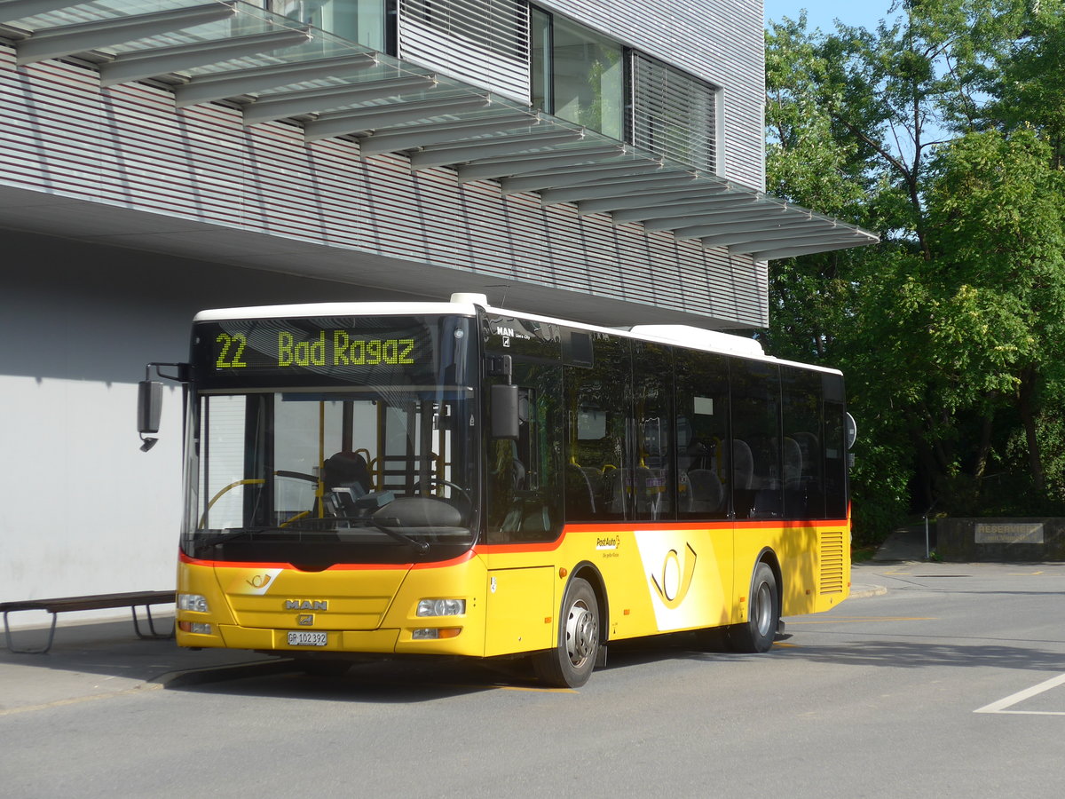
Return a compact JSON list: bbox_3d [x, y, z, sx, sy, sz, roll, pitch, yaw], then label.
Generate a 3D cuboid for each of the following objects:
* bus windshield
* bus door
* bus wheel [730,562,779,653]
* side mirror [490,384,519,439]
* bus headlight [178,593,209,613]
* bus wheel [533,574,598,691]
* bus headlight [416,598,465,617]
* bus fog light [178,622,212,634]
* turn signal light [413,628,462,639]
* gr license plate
[{"bbox_3d":[-1.509,0.307,19.000,2.340,1.800,0.340,-1,-2,22],"label":"bus windshield"},{"bbox_3d":[-0.091,0.776,19.341,0.100,2.130,1.550,-1,-2,22],"label":"bus door"},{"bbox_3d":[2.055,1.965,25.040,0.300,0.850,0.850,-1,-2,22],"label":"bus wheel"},{"bbox_3d":[-0.194,0.088,18.580,0.210,0.385,0.130,-1,-2,22],"label":"side mirror"},{"bbox_3d":[-2.452,1.481,19.232,0.300,0.125,0.180,-1,-2,22],"label":"bus headlight"},{"bbox_3d":[0.237,1.797,20.440,0.270,0.850,0.850,-1,-2,22],"label":"bus wheel"},{"bbox_3d":[-0.636,1.456,18.507,0.300,0.120,0.180,-1,-2,22],"label":"bus headlight"},{"bbox_3d":[-2.438,1.659,19.220,0.310,0.085,0.160,-1,-2,22],"label":"bus fog light"},{"bbox_3d":[-0.665,1.637,18.511,0.310,0.080,0.160,-1,-2,22],"label":"turn signal light"},{"bbox_3d":[-1.592,1.698,18.750,0.305,0.095,0.020,-1,-2,22],"label":"gr license plate"}]

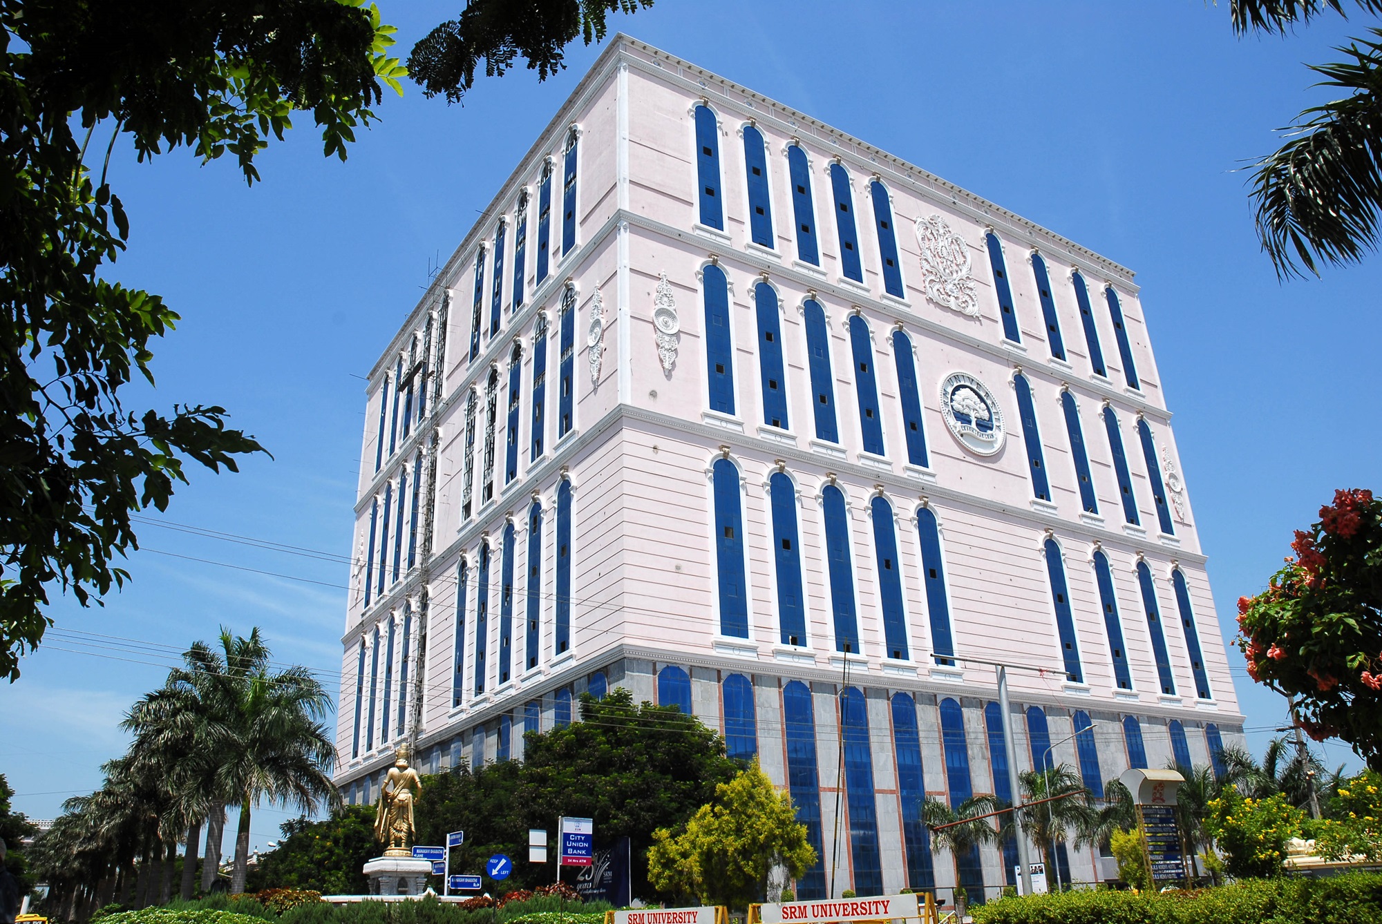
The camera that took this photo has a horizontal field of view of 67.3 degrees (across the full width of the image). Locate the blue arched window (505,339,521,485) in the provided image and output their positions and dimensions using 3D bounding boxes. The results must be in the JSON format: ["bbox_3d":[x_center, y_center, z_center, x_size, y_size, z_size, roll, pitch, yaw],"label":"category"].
[{"bbox_3d":[-12.817,-3.814,75.080,0.300,10.945,1.870,13,-28,-31],"label":"blue arched window"}]

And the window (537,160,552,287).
[{"bbox_3d":[-11.152,-18.566,79.075,0.250,11.000,2.000,13,-29,-30],"label":"window"}]

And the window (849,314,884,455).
[{"bbox_3d":[12.500,-5.742,74.349,2.000,11.000,0.250,13,-29,-30],"label":"window"}]

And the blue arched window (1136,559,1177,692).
[{"bbox_3d":[36.772,13.049,82.249,1.870,10.945,0.300,13,-28,-31],"label":"blue arched window"}]

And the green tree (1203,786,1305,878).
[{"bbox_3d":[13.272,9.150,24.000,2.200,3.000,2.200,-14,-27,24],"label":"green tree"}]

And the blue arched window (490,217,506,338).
[{"bbox_3d":[-15.961,-15.379,85.825,0.250,11.000,2.000,13,-29,-30],"label":"blue arched window"}]

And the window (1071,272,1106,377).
[{"bbox_3d":[35.795,-12.580,93.613,1.880,10.840,0.300,13,-29,-31],"label":"window"}]

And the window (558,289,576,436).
[{"bbox_3d":[-8.261,-6.915,69.736,0.300,11.188,1.796,13,-29,-30],"label":"window"}]

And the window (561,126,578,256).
[{"bbox_3d":[-8.717,-19.757,74.519,0.300,10.725,1.870,13,-28,-31],"label":"window"}]

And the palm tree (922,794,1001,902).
[{"bbox_3d":[12.244,18.087,46.511,3.720,6.090,3.720,-8,-25,12],"label":"palm tree"}]

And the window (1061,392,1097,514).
[{"bbox_3d":[32.134,-1.000,86.097,2.000,11.000,0.250,13,-29,-30],"label":"window"}]

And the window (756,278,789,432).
[{"bbox_3d":[5.318,-7.349,68.896,1.880,11.080,0.300,13,-29,-31],"label":"window"}]

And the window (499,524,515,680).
[{"bbox_3d":[-11.680,8.911,66.700,0.300,10.560,1.840,13,-29,-30],"label":"window"}]

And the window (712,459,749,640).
[{"bbox_3d":[2.299,4.967,61.710,1.796,11.188,0.300,13,-29,-30],"label":"window"}]

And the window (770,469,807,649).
[{"bbox_3d":[5.592,5.493,60.714,1.840,10.600,0.300,13,-29,-30],"label":"window"}]

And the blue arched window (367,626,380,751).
[{"bbox_3d":[-26.717,19.086,87.761,0.300,10.510,1.840,13,-29,-30],"label":"blue arched window"}]

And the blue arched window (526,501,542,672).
[{"bbox_3d":[-10.080,7.797,67.007,0.300,11.188,1.796,13,-29,-30],"label":"blue arched window"}]

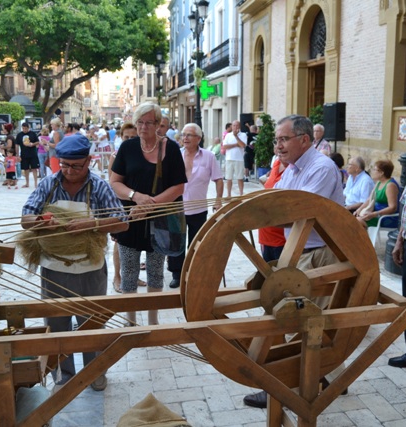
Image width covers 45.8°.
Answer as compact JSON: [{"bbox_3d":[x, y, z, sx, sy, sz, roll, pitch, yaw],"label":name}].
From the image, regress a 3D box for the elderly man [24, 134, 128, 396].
[{"bbox_3d":[-0.741,0.307,2.835,0.580,1.543,0.460,-1,10,-7],"label":"elderly man"}]

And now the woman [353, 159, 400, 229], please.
[{"bbox_3d":[2.075,-0.017,5.743,0.640,1.240,0.490,-2,11,-13],"label":"woman"}]

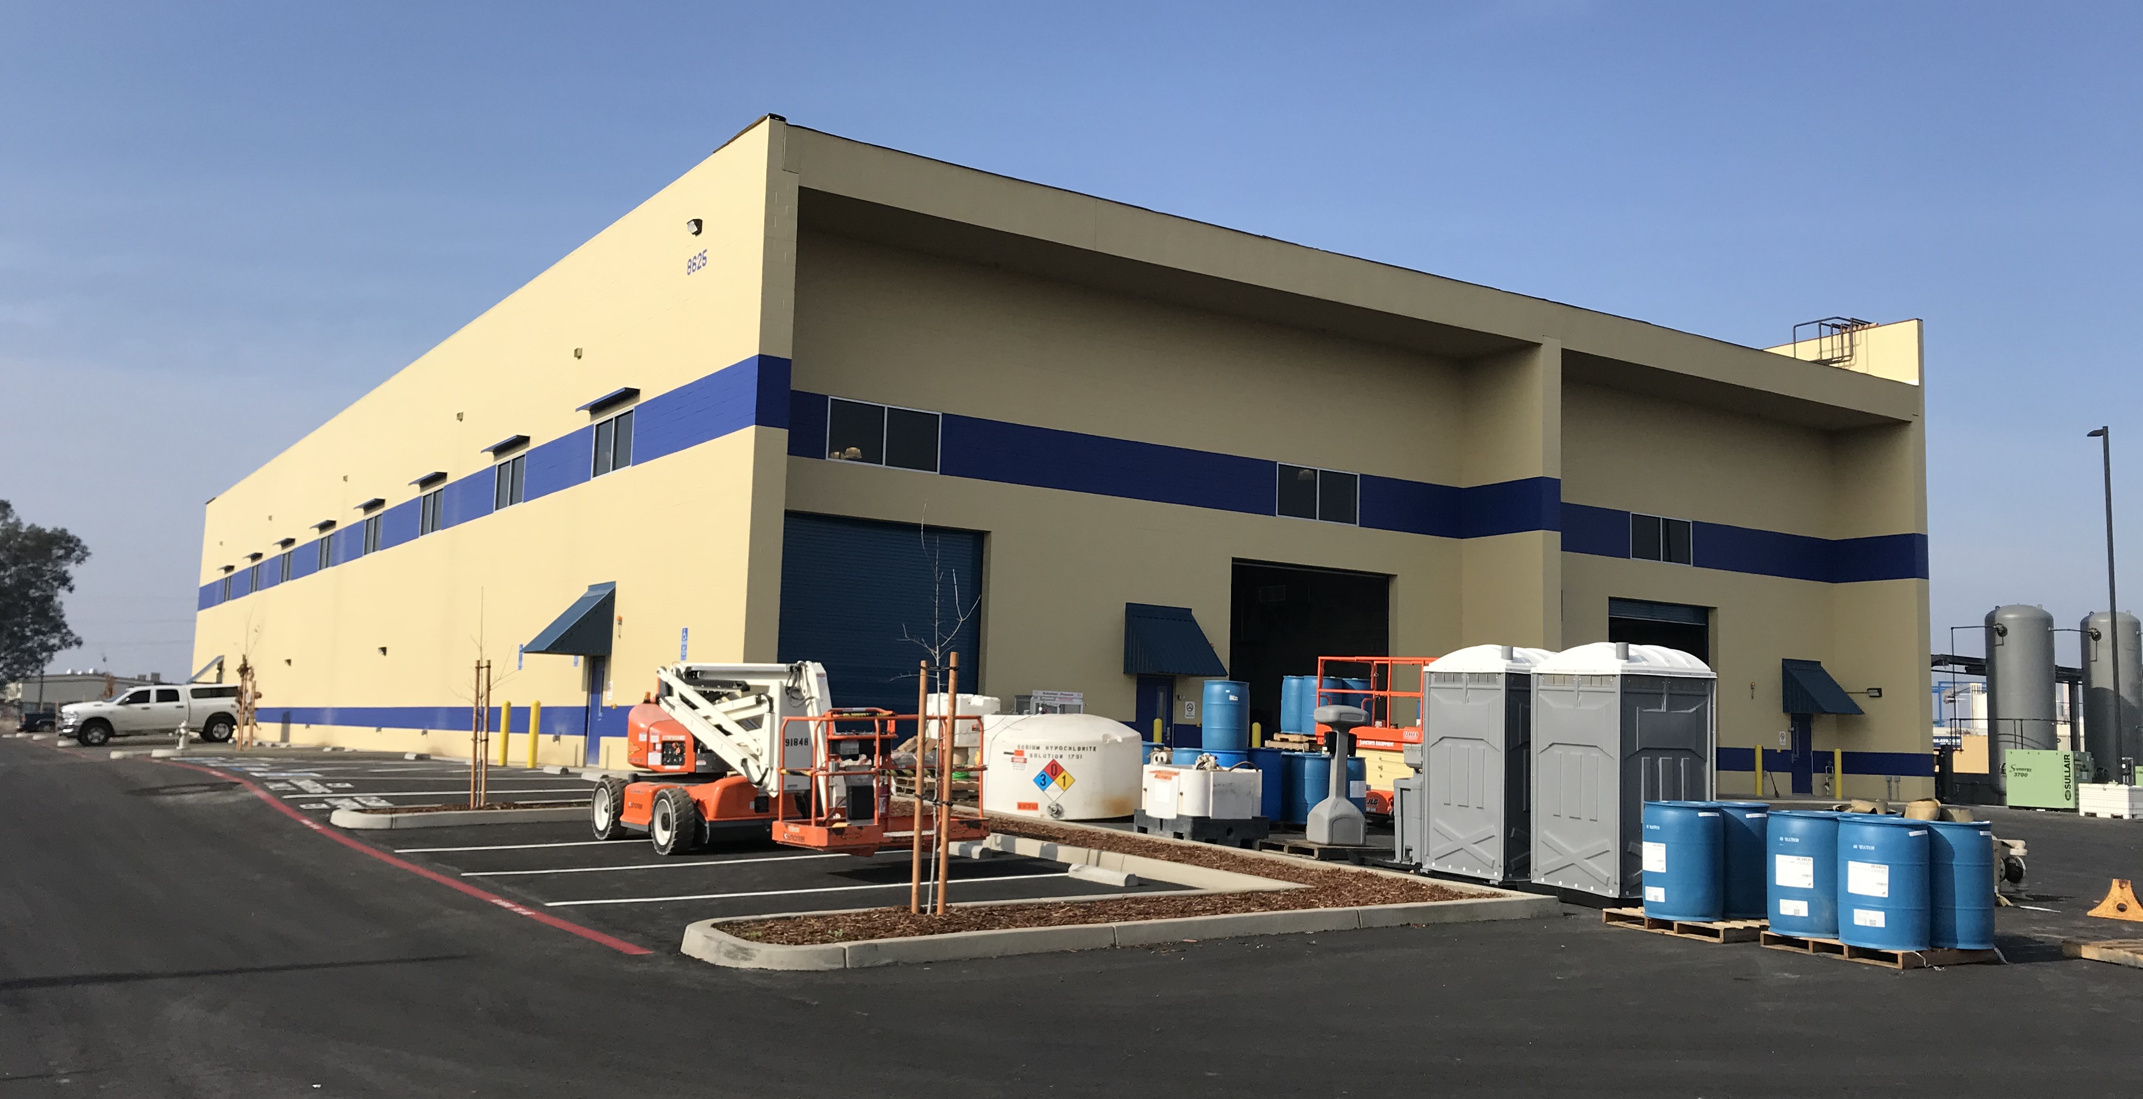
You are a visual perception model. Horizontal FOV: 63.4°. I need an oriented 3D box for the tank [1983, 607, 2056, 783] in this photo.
[{"bbox_3d":[27.703,4.489,50.500,1.800,5.700,1.800,6,-7,-33],"label":"tank"}]

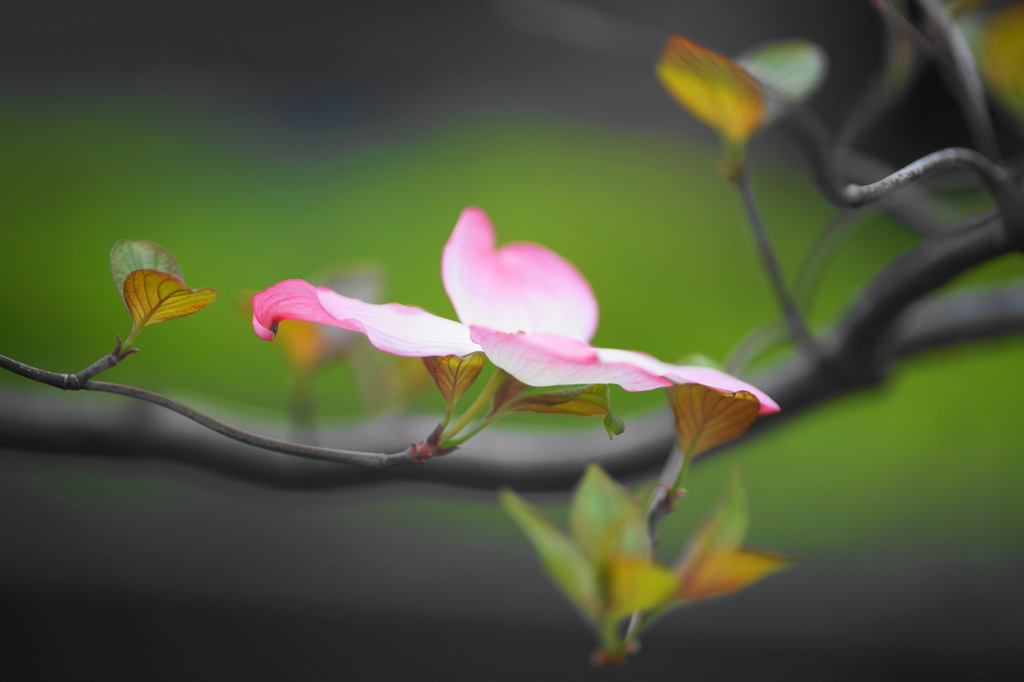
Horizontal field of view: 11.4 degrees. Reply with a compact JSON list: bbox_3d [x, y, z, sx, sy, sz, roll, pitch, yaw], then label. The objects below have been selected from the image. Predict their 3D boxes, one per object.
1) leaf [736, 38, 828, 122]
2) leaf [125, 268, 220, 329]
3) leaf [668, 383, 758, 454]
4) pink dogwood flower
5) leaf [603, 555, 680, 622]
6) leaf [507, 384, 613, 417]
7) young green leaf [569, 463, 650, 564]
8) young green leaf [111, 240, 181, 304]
[{"bbox_3d":[0.051,-0.049,0.975,0.021,0.014,0.008,-45,0,-6],"label":"leaf"},{"bbox_3d":[-0.061,-0.008,0.920,0.017,0.011,0.010,0,6,0],"label":"leaf"},{"bbox_3d":[0.037,0.014,0.925,0.017,0.016,0.010,24,6,0],"label":"leaf"},{"bbox_3d":[0.002,-0.008,0.935,0.096,0.031,0.068,9,3,0],"label":"pink dogwood flower"},{"bbox_3d":[0.022,0.043,0.875,0.012,0.011,0.010,34,18,6],"label":"leaf"},{"bbox_3d":[0.009,0.011,0.925,0.021,0.007,0.011,0,6,0],"label":"leaf"},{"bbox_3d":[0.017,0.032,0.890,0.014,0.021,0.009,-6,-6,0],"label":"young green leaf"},{"bbox_3d":[-0.067,-0.011,0.932,0.013,0.015,0.007,-6,-3,0],"label":"young green leaf"}]

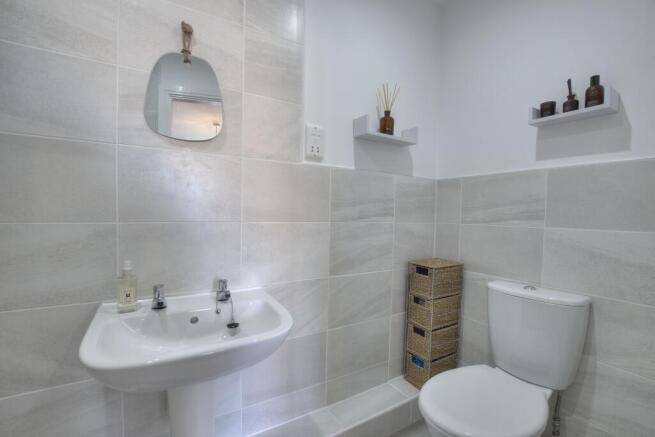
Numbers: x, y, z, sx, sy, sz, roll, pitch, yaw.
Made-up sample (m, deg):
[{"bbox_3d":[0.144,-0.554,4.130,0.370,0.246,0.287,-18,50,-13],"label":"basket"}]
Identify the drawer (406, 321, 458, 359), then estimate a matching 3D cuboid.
[{"bbox_3d":[0.583,0.649,1.509,0.237,0.155,0.168,0,2,-30],"label":"drawer"}]

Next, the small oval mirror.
[{"bbox_3d":[-0.496,-0.424,0.961,0.243,0.293,0.015,0,1,-30],"label":"small oval mirror"}]

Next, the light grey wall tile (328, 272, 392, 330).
[{"bbox_3d":[0.171,0.399,1.390,0.396,0.252,0.009,0,2,-30],"label":"light grey wall tile"}]

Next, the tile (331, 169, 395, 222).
[{"bbox_3d":[0.183,-0.101,1.376,0.393,0.247,0.010,1,1,-30],"label":"tile"}]

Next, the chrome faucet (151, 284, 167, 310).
[{"bbox_3d":[-0.529,0.249,0.856,0.046,0.073,0.085,1,1,-30],"label":"chrome faucet"}]

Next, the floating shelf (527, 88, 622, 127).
[{"bbox_3d":[0.932,-0.414,1.049,0.100,0.070,0.242,0,1,-30],"label":"floating shelf"}]

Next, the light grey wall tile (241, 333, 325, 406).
[{"bbox_3d":[-0.178,0.651,1.198,0.396,0.252,0.009,0,2,-30],"label":"light grey wall tile"}]

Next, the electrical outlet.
[{"bbox_3d":[-0.056,-0.337,1.223,0.087,0.147,0.012,1,1,-30],"label":"electrical outlet"}]

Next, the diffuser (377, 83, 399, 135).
[{"bbox_3d":[0.304,-0.544,1.363,0.100,0.263,0.085,0,2,-30],"label":"diffuser"}]

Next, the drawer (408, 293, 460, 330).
[{"bbox_3d":[0.585,0.486,1.502,0.238,0.152,0.168,1,1,-30],"label":"drawer"}]

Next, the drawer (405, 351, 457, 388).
[{"bbox_3d":[0.569,0.814,1.505,0.212,0.162,0.165,0,1,-30],"label":"drawer"}]

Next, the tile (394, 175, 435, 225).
[{"bbox_3d":[0.503,-0.103,1.556,0.338,0.252,0.010,0,1,-30],"label":"tile"}]

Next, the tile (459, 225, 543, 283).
[{"bbox_3d":[0.831,0.160,1.335,0.010,0.247,0.391,1,1,-30],"label":"tile"}]

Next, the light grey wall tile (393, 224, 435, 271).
[{"bbox_3d":[0.498,0.153,1.564,0.339,0.247,0.010,1,1,-30],"label":"light grey wall tile"}]

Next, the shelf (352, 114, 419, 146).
[{"bbox_3d":[0.294,-0.428,1.361,0.324,0.086,0.103,0,1,-30],"label":"shelf"}]

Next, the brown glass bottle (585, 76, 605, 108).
[{"bbox_3d":[0.978,-0.466,0.999,0.050,0.117,0.050,0,2,-30],"label":"brown glass bottle"}]

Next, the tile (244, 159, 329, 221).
[{"bbox_3d":[-0.162,-0.105,1.179,0.397,0.247,0.010,1,1,-30],"label":"tile"}]

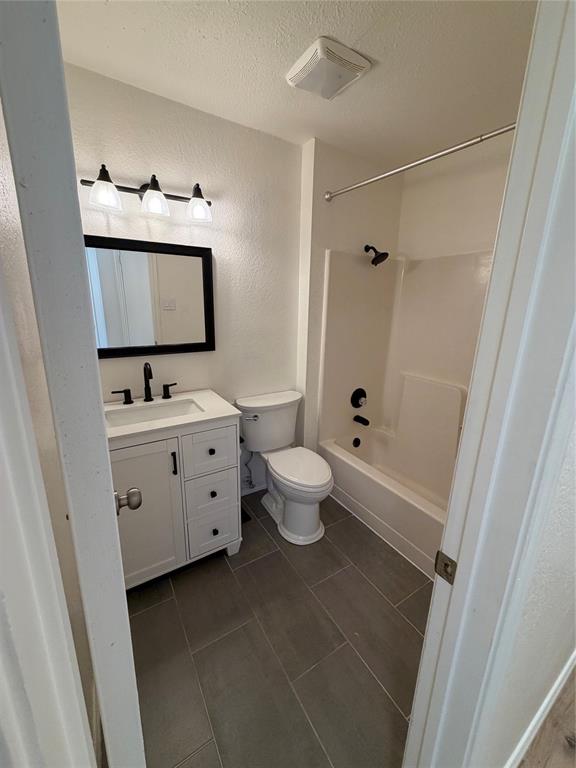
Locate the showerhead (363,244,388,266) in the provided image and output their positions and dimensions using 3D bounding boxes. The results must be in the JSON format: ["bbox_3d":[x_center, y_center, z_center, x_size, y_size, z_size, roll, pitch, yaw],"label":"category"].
[{"bbox_3d":[0.635,-0.926,2.220,0.122,0.155,0.180,-8,17,-30],"label":"showerhead"}]

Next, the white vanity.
[{"bbox_3d":[-0.709,0.562,1.744,0.765,0.880,0.536,-8,17,-30],"label":"white vanity"}]

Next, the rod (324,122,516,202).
[{"bbox_3d":[0.670,-1.038,1.406,0.052,0.052,1.520,-8,18,-32],"label":"rod"}]

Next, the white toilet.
[{"bbox_3d":[0.020,0.543,2.071,0.475,0.780,0.700,-8,17,-30],"label":"white toilet"}]

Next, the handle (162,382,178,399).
[{"bbox_3d":[-0.694,0.042,1.831,0.092,0.083,0.052,-8,17,-30],"label":"handle"}]

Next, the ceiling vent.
[{"bbox_3d":[0.177,-1.367,1.376,0.260,0.040,0.255,-8,17,-30],"label":"ceiling vent"}]

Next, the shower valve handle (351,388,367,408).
[{"bbox_3d":[0.601,0.126,2.541,0.165,0.168,0.075,-8,17,-30],"label":"shower valve handle"}]

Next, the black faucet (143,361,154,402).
[{"bbox_3d":[-0.764,-0.002,1.703,0.052,0.232,0.160,-8,17,-30],"label":"black faucet"}]

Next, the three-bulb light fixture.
[{"bbox_3d":[-0.680,-0.950,1.578,0.612,0.195,0.170,-8,17,-30],"label":"three-bulb light fixture"}]

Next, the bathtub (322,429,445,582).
[{"bbox_3d":[0.945,0.770,2.068,0.755,0.372,1.510,-8,17,-30],"label":"bathtub"}]

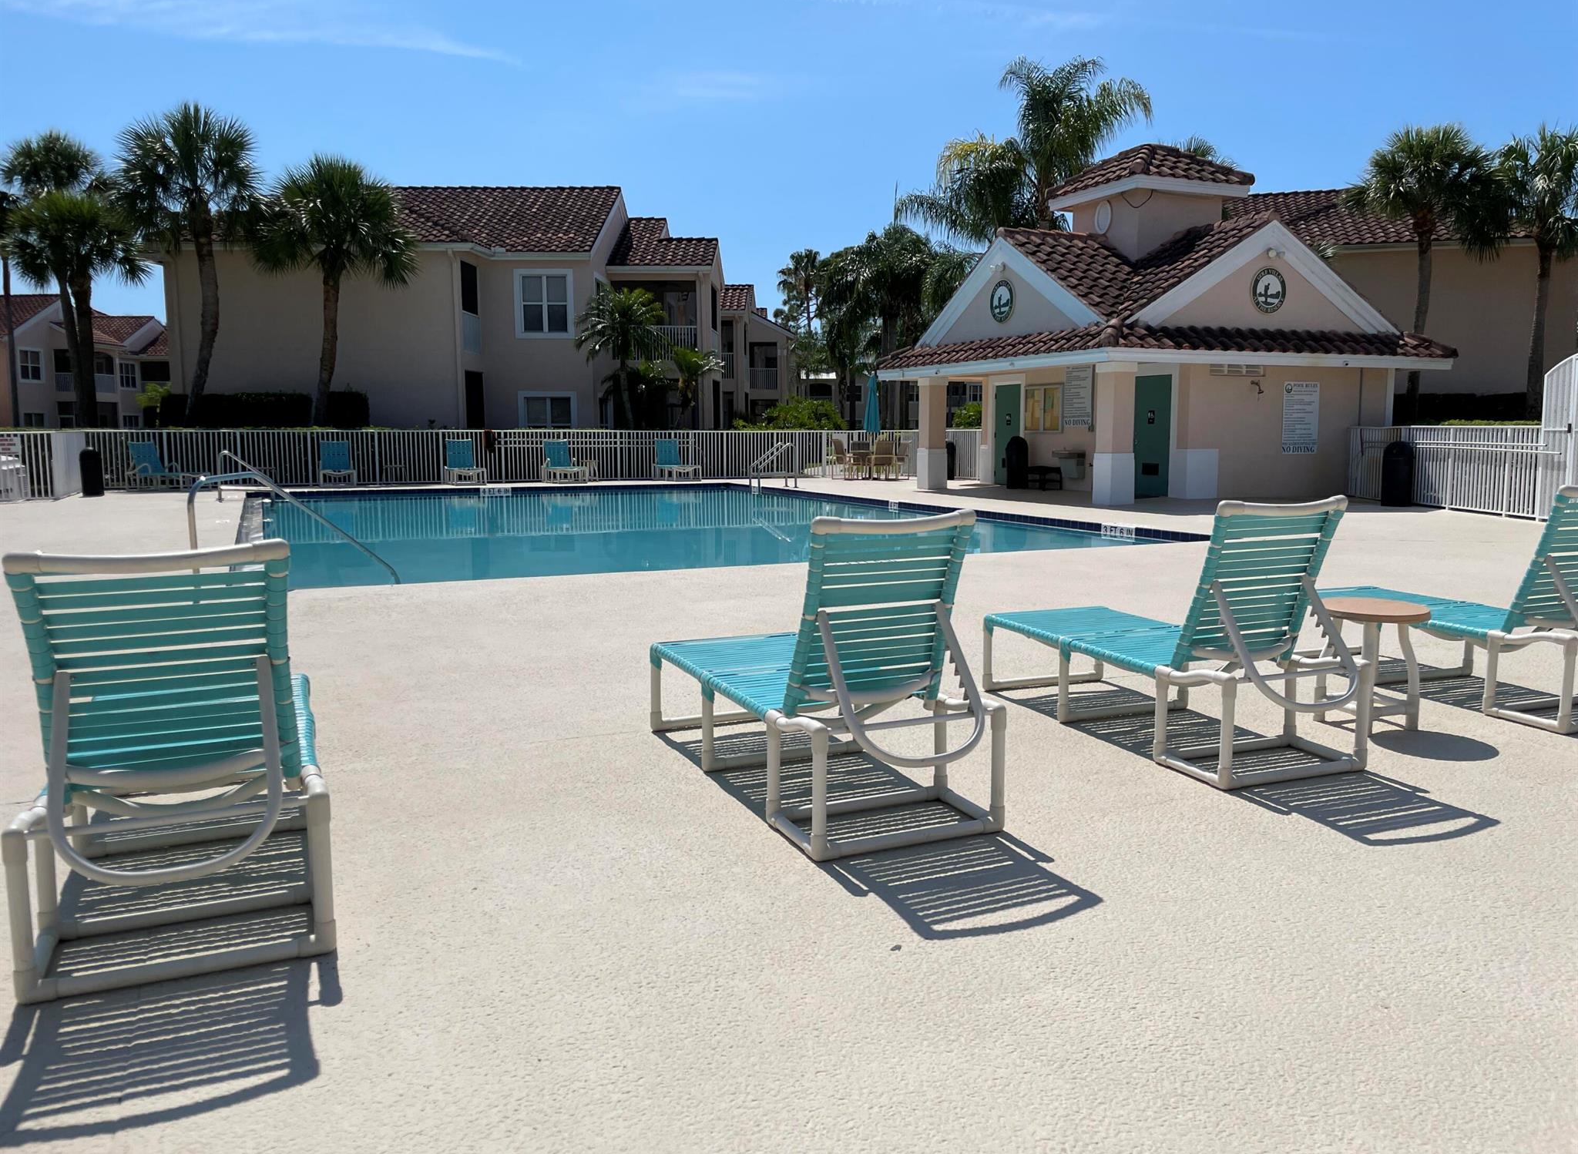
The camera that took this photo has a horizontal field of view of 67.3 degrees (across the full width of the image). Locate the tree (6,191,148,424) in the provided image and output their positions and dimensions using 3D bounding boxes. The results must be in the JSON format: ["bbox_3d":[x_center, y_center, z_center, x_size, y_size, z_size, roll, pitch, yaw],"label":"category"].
[{"bbox_3d":[-16.333,-5.499,27.526,3.232,6.681,3.232,0,7,0],"label":"tree"}]

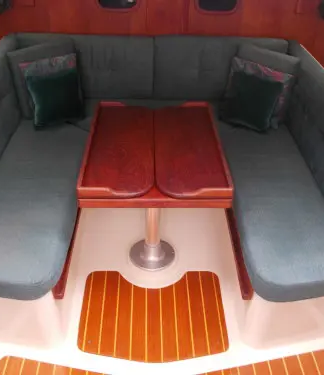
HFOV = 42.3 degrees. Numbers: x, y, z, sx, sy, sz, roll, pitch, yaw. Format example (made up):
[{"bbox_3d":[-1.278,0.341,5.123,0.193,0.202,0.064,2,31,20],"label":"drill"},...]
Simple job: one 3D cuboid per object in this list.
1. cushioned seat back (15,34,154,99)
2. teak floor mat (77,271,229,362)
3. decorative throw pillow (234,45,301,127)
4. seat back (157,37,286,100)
[{"bbox_3d":[-0.490,-0.794,2.763,0.865,0.400,0.110,0,30,-1],"label":"cushioned seat back"},{"bbox_3d":[-0.044,0.598,2.000,0.660,0.020,0.505,0,37,-1],"label":"teak floor mat"},{"bbox_3d":[0.616,-0.633,2.580,0.390,0.390,0.130,20,26,24],"label":"decorative throw pillow"},{"bbox_3d":[0.371,-0.791,2.787,0.860,0.400,0.110,0,30,-1],"label":"seat back"}]

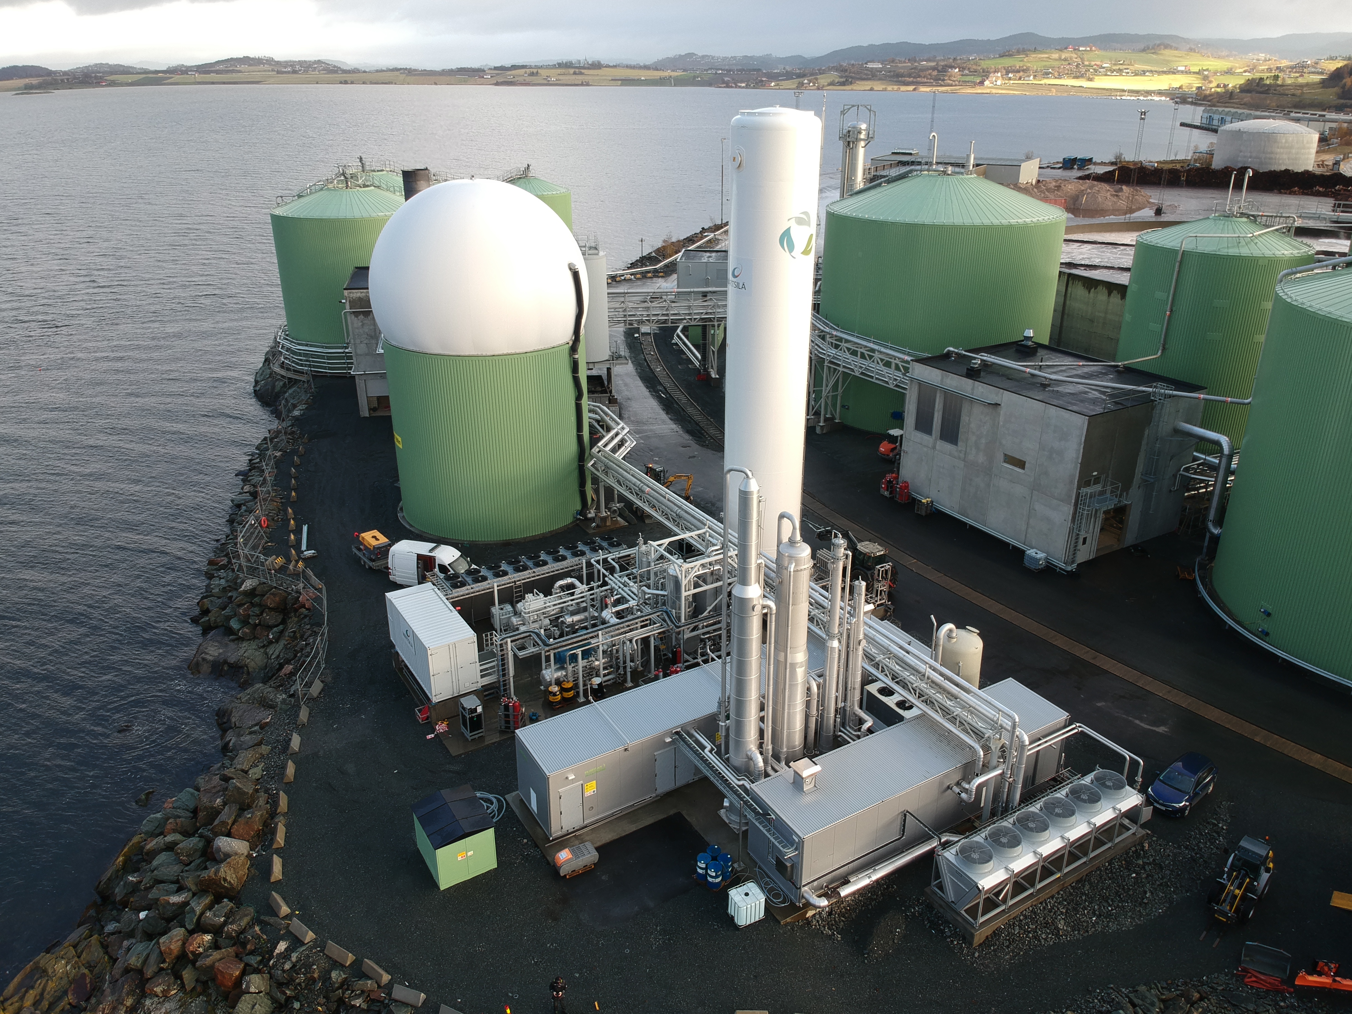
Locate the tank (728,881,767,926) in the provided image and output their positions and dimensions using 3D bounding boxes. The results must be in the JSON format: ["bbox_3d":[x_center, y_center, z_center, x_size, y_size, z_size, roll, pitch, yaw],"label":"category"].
[{"bbox_3d":[2.868,15.975,39.265,1.190,1.140,1.000,-11,26,-24],"label":"tank"}]

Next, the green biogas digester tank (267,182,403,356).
[{"bbox_3d":[-35.493,-26.479,110.198,17.100,18.300,17.100,0,23,0],"label":"green biogas digester tank"}]

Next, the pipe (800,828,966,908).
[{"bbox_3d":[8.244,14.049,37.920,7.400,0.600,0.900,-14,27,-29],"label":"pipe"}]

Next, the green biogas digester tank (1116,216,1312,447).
[{"bbox_3d":[42.753,-13.587,78.957,12.500,18.950,12.500,0,23,0],"label":"green biogas digester tank"}]

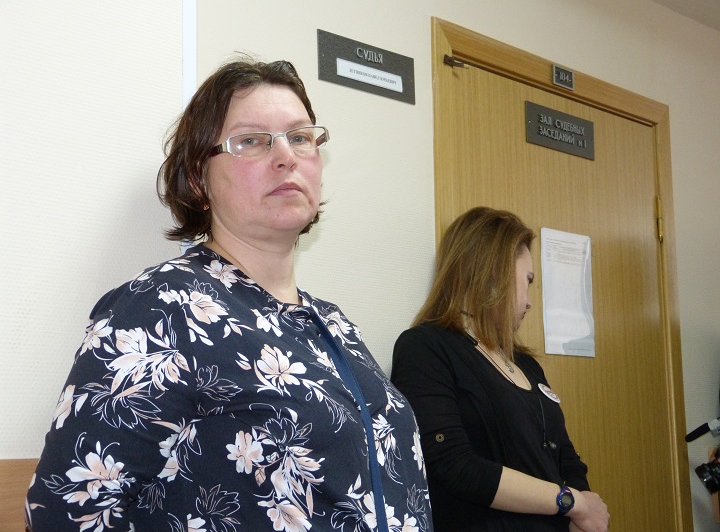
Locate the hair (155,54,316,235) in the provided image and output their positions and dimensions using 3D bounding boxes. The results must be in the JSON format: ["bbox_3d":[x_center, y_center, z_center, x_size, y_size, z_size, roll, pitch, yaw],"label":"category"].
[{"bbox_3d":[-0.154,-0.149,1.580,0.195,0.228,0.205,-1,-13,-30],"label":"hair"}]

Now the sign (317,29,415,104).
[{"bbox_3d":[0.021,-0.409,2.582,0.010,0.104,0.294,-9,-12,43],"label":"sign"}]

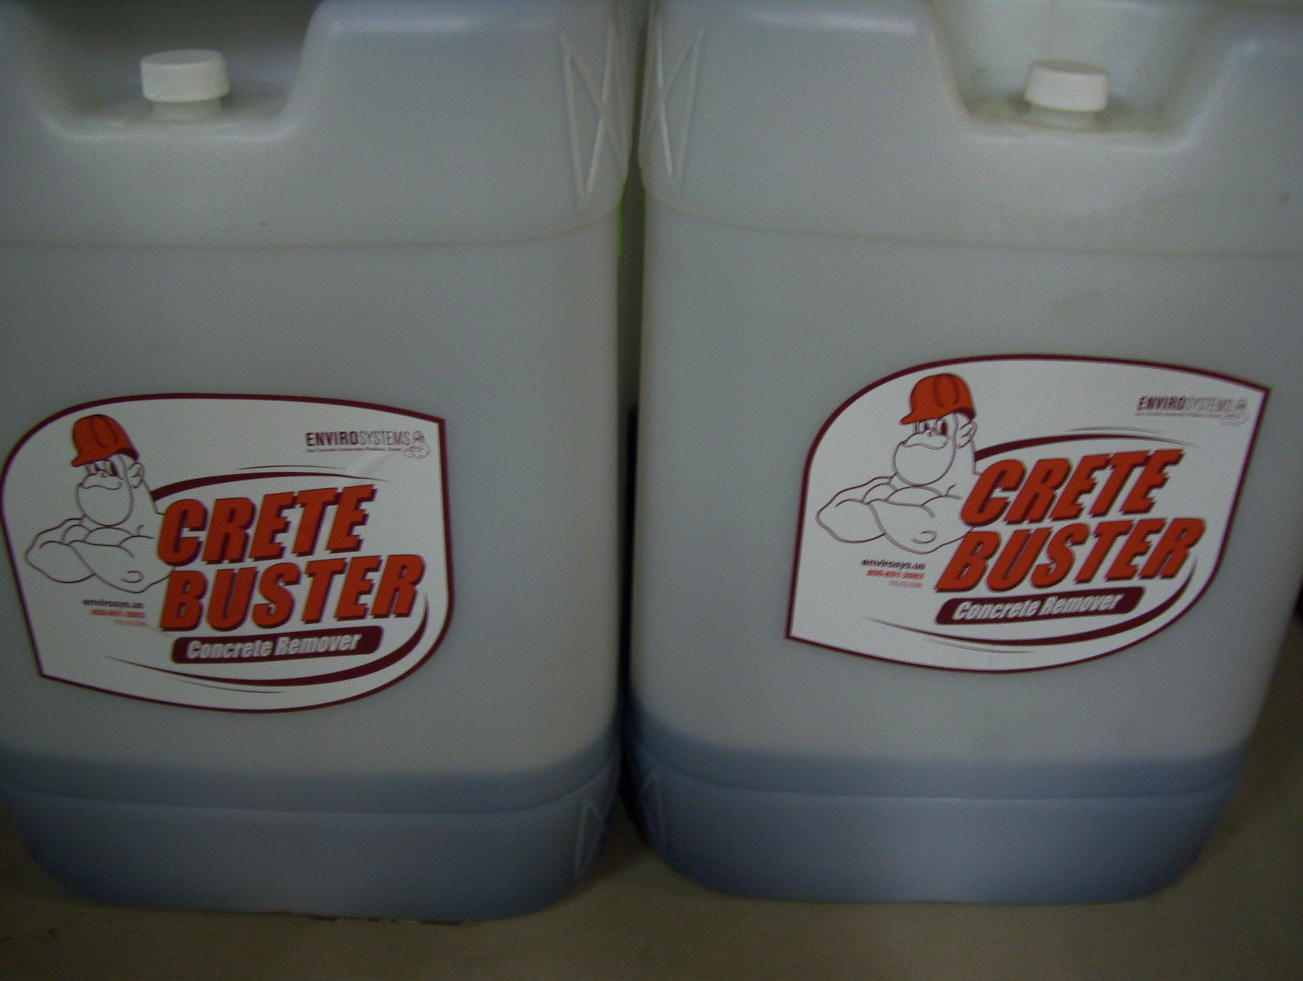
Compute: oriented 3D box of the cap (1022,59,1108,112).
[{"bbox_3d":[0.170,-0.165,0.555,0.035,0.016,0.035,1,25,0],"label":"cap"}]

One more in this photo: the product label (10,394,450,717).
[{"bbox_3d":[-0.179,0.029,0.578,0.192,0.152,0.005,0,25,1],"label":"product label"}]

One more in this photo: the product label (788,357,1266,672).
[{"bbox_3d":[0.163,0.013,0.587,0.192,0.152,0.005,1,25,-5],"label":"product label"}]

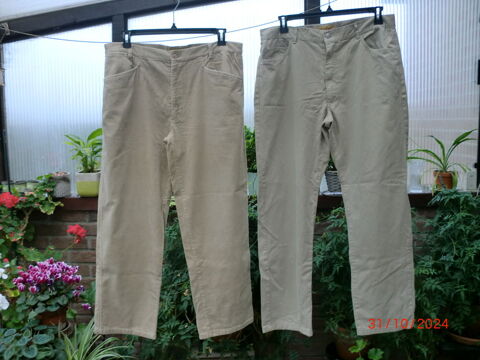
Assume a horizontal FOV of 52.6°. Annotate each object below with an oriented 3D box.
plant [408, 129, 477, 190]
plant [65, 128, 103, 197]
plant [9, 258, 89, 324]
[{"bbox_3d":[1.135,-0.115,2.720,0.390,0.350,0.330,0,5,0],"label":"plant"},{"bbox_3d":[-0.836,-0.099,2.660,0.250,0.370,0.240,0,5,0],"label":"plant"},{"bbox_3d":[-0.945,0.556,2.400,0.370,0.360,0.340,0,5,0],"label":"plant"}]

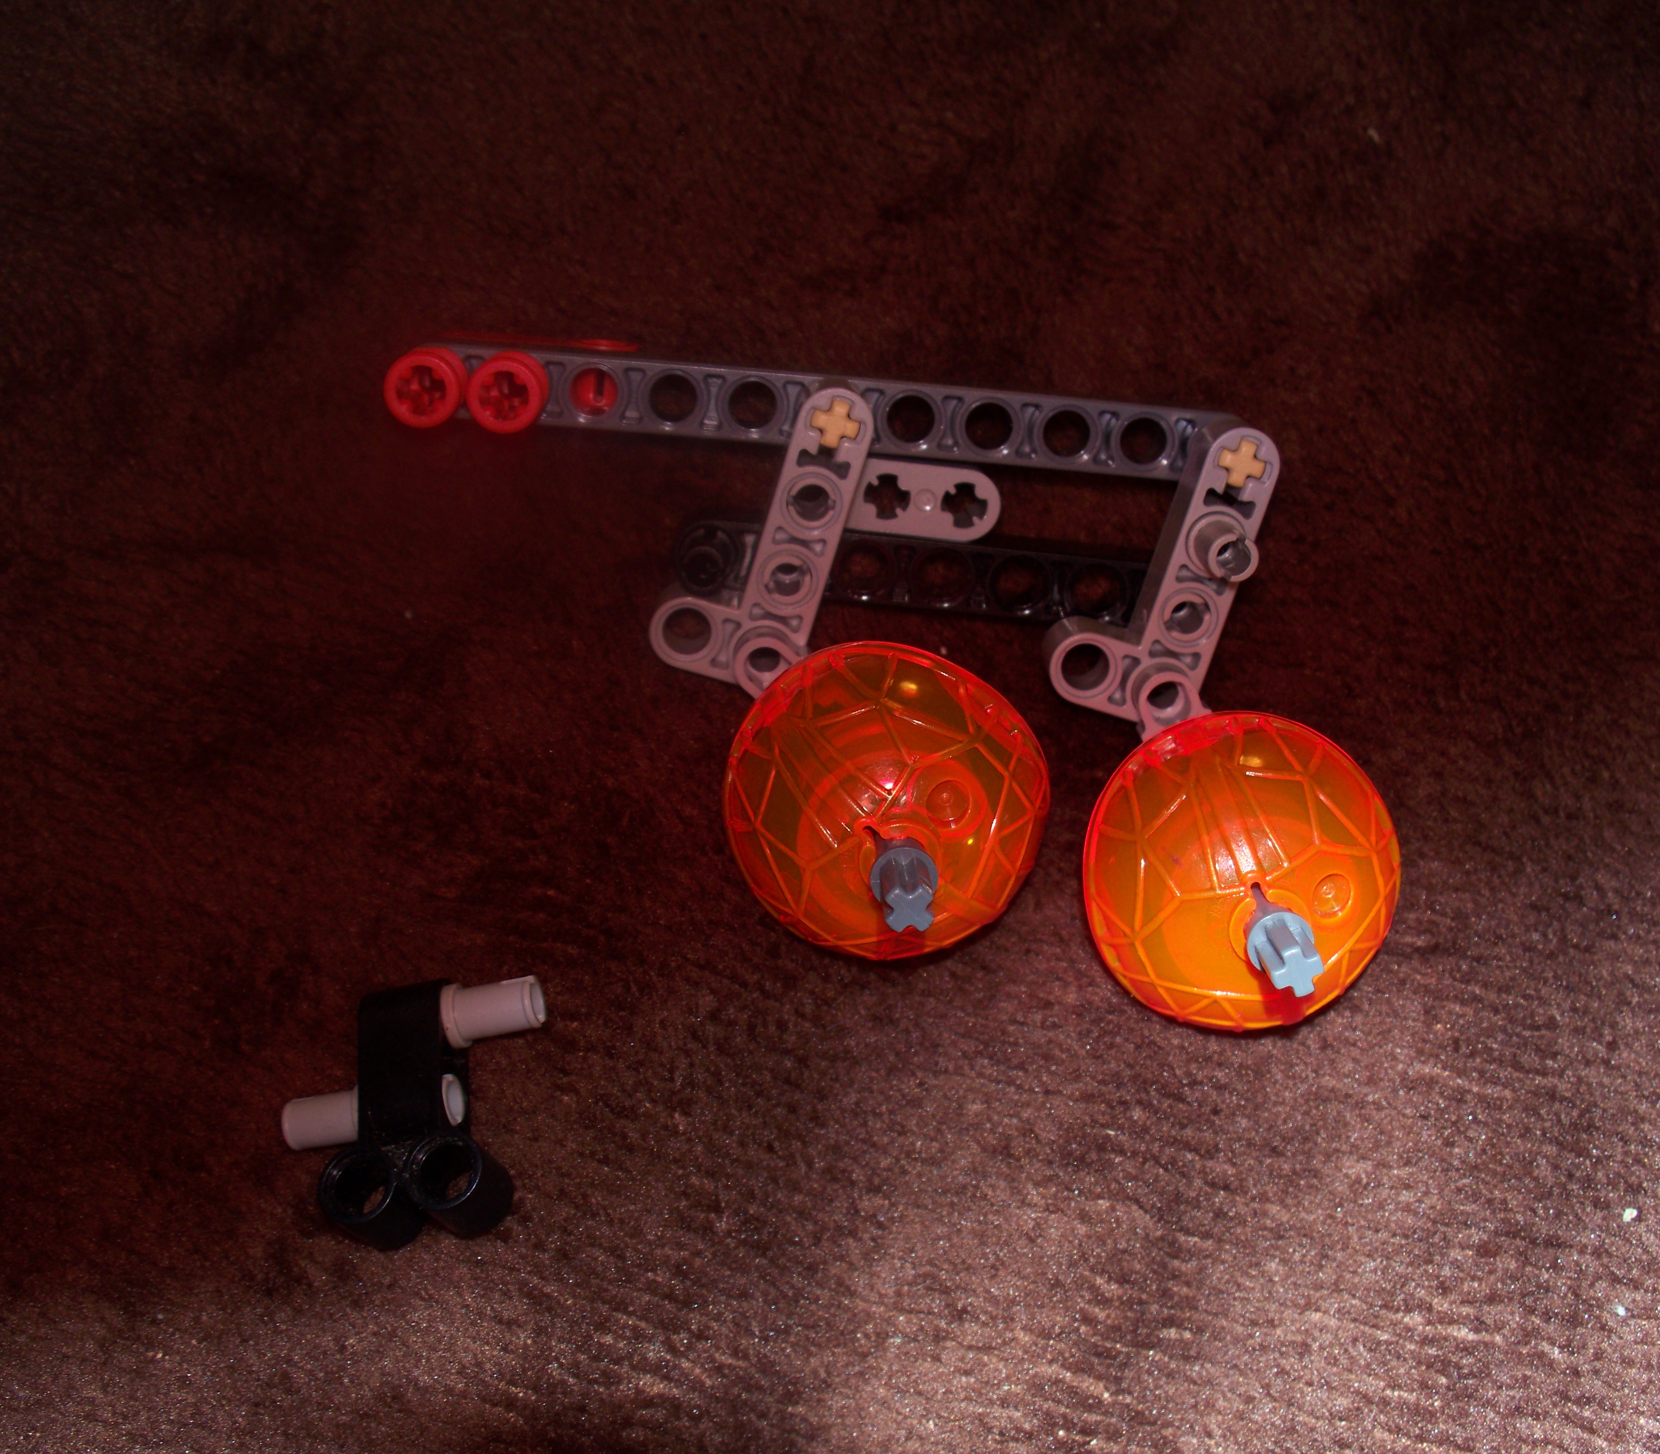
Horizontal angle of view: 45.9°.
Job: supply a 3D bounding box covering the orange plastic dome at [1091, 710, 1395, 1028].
[{"bbox_3d":[0.042,0.018,0.192,0.033,0.028,0.033,-1,107,-2],"label":"orange plastic dome"}]

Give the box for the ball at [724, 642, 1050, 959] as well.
[{"bbox_3d":[0.006,0.011,0.188,0.033,0.028,0.033,5,107,-4],"label":"ball"}]

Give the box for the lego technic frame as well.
[{"bbox_3d":[-0.001,-0.019,0.201,0.088,0.030,0.036,5,107,-4],"label":"lego technic frame"}]

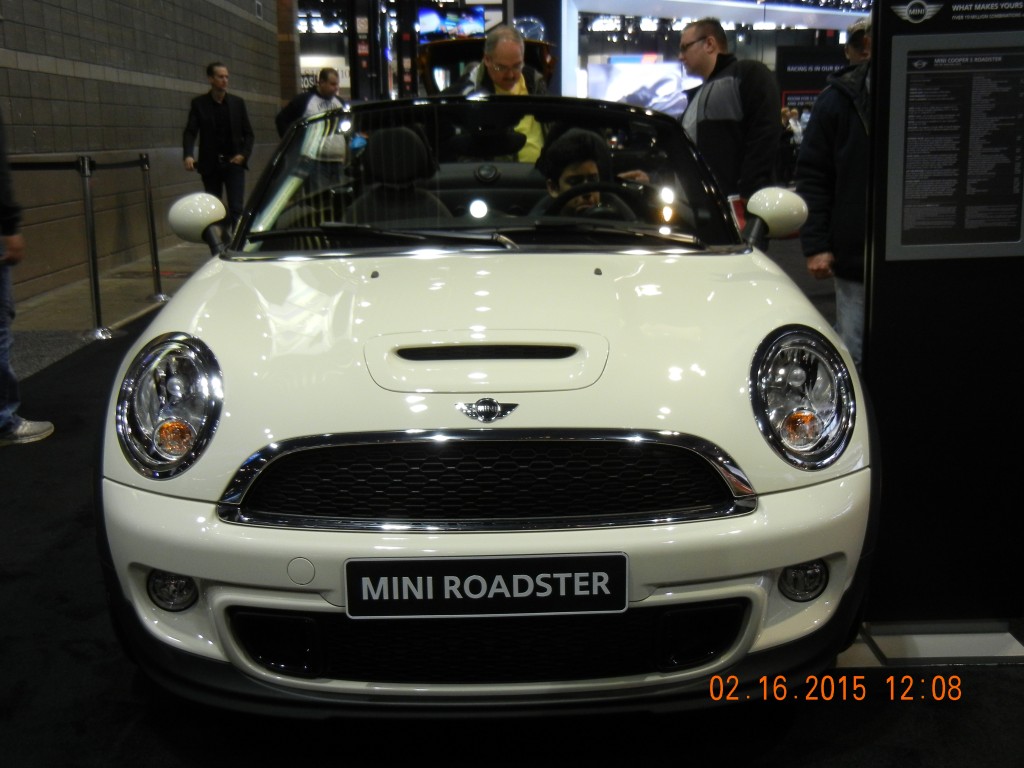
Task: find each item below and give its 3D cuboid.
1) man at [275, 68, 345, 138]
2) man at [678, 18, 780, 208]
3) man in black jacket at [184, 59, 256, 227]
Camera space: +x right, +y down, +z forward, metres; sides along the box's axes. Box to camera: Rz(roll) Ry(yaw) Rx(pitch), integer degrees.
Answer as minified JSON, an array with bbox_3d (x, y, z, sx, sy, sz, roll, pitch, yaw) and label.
[{"bbox_3d":[-1.495,-1.566,8.970,0.560,1.730,0.400,-6,14,-23],"label":"man"},{"bbox_3d":[0.965,-0.762,5.210,0.370,1.730,0.520,-7,14,-27],"label":"man"},{"bbox_3d":[-2.267,-1.593,9.013,0.560,1.780,0.360,-2,13,-8],"label":"man in black jacket"}]

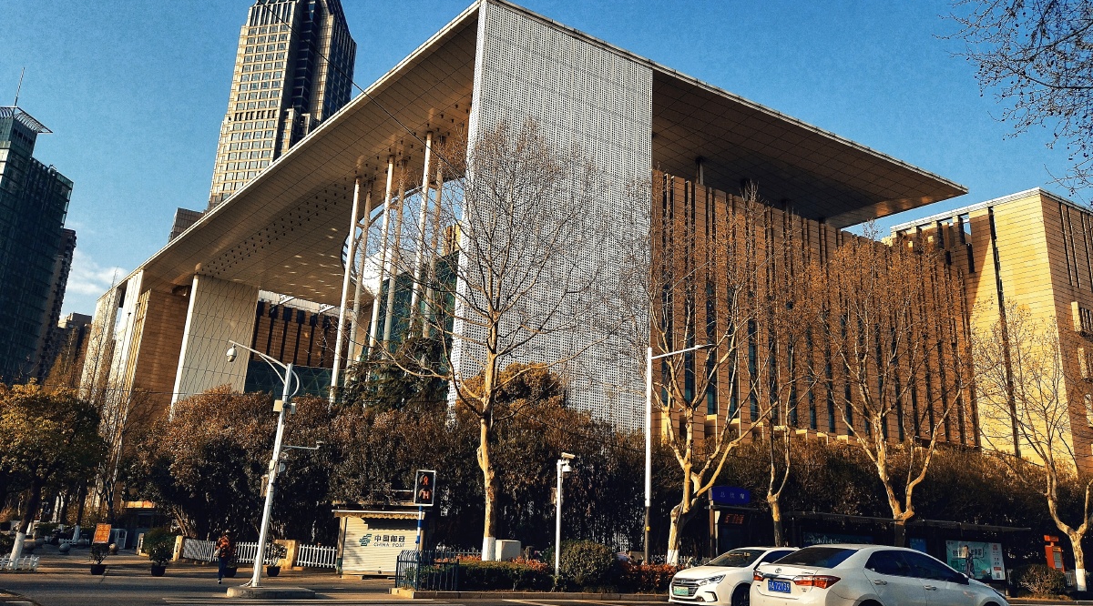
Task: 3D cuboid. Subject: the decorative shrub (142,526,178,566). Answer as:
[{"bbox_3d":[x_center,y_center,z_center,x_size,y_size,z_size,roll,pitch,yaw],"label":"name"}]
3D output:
[{"bbox_3d":[-18.573,11.717,41.000,1.450,1.700,1.450,2,-17,0],"label":"decorative shrub"}]

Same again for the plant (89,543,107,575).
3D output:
[{"bbox_3d":[-15.314,8.782,29.200,0.580,1.020,0.580,2,-17,0],"label":"plant"}]

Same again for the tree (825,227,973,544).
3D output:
[{"bbox_3d":[13.656,3.816,33.417,5.645,14.528,5.645,-4,-18,22],"label":"tree"}]

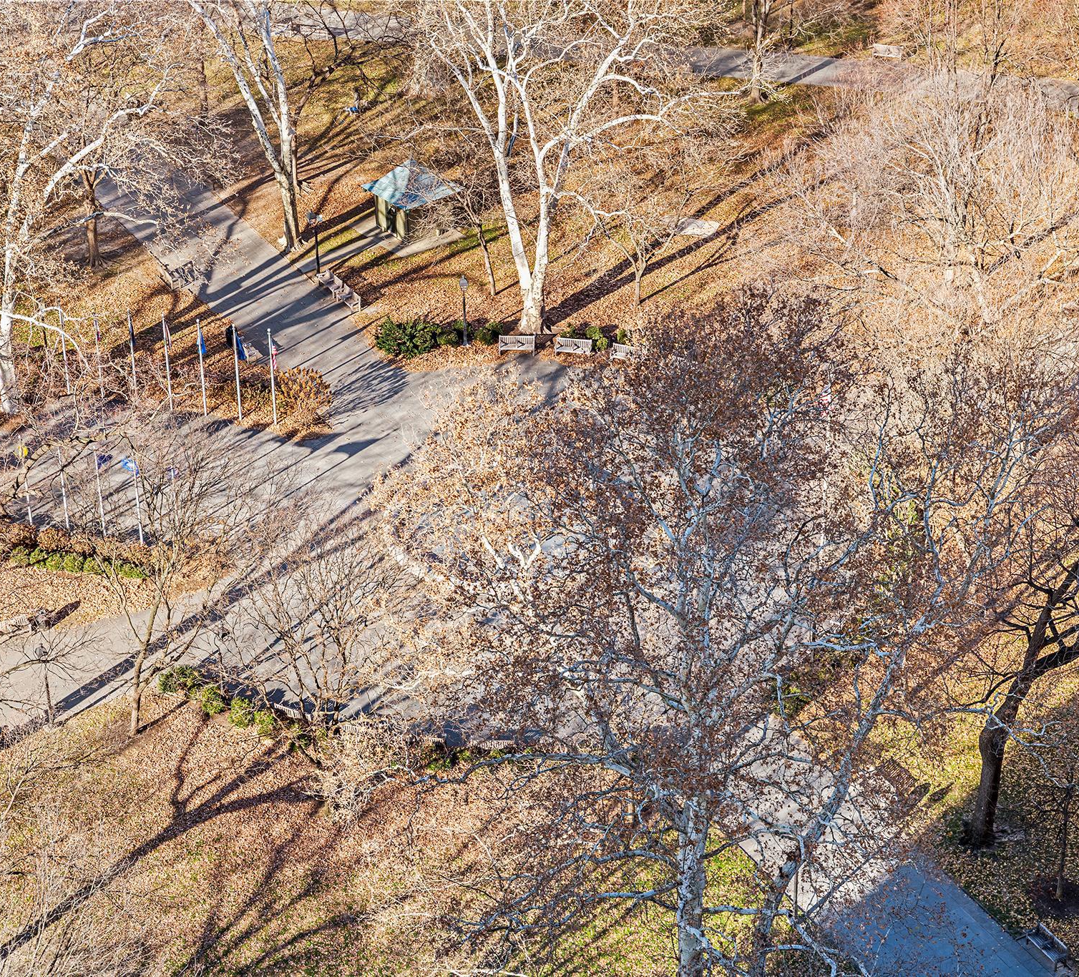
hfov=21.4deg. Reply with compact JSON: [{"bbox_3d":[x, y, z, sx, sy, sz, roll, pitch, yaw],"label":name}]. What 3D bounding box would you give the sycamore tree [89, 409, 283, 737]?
[{"bbox_3d":[-14.601,4.861,120.763,7.800,13.400,7.400,-1,32,0],"label":"sycamore tree"}]

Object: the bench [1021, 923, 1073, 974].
[{"bbox_3d":[19.757,17.824,110.845,0.680,0.880,1.750,-19,38,-25],"label":"bench"}]

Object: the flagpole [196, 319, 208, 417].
[{"bbox_3d":[-16.852,-5.970,142.468,0.160,5.550,0.160,0,34,0],"label":"flagpole"}]

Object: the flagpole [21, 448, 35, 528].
[{"bbox_3d":[-24.511,-0.125,136.063,0.120,5.619,0.120,8,34,14],"label":"flagpole"}]

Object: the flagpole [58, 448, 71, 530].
[{"bbox_3d":[-22.670,0.144,135.596,0.120,5.619,0.120,8,34,14],"label":"flagpole"}]

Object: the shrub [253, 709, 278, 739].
[{"bbox_3d":[-11.783,10.152,122.444,1.100,1.050,1.100,0,34,0],"label":"shrub"}]

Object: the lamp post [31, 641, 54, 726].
[{"bbox_3d":[-21.372,8.525,123.622,0.460,4.319,0.460,-1,32,0],"label":"lamp post"}]

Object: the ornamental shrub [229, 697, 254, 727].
[{"bbox_3d":[-13.072,9.629,124.652,1.100,1.150,1.100,-1,32,0],"label":"ornamental shrub"}]

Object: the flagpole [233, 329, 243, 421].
[{"bbox_3d":[-15.063,-5.754,142.131,0.160,5.550,0.160,0,34,0],"label":"flagpole"}]

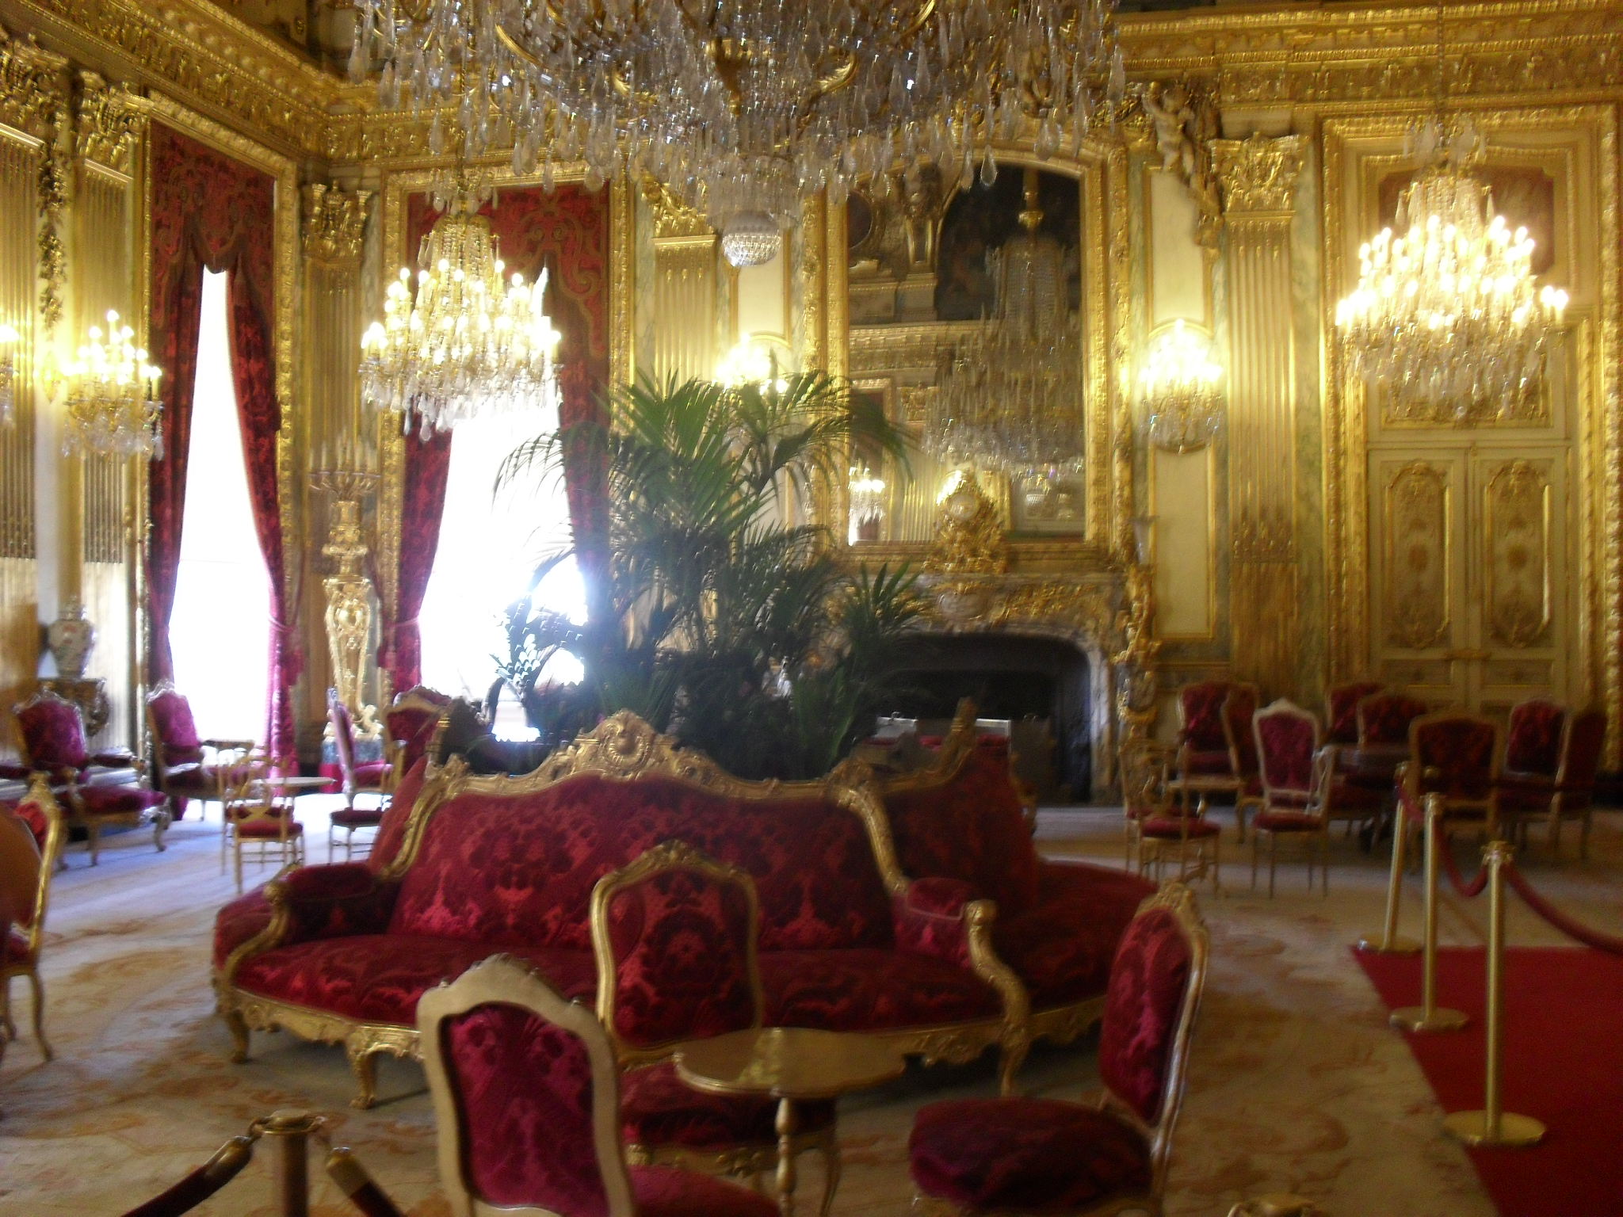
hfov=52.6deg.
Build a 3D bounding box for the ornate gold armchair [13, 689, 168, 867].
[{"bbox_3d":[-5.177,1.212,11.873,0.800,1.170,0.740,-1,-1,22],"label":"ornate gold armchair"}]

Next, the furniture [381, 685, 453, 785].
[{"bbox_3d":[-3.241,1.258,13.693,0.620,1.200,0.650,-1,-1,27],"label":"furniture"}]

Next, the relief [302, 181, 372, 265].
[{"bbox_3d":[-4.709,-3.826,16.315,0.740,0.800,0.300,-1,-1,9],"label":"relief"}]

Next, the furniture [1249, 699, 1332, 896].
[{"bbox_3d":[2.946,1.153,10.124,0.470,1.180,0.480,-1,-1,3],"label":"furniture"}]

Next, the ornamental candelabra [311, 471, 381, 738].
[{"bbox_3d":[-4.739,-0.071,16.713,0.713,2.853,0.652,-1,-1,9],"label":"ornamental candelabra"}]

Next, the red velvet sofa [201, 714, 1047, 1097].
[{"bbox_3d":[-0.757,1.052,5.970,3.000,1.310,1.240,-1,-1,11],"label":"red velvet sofa"}]

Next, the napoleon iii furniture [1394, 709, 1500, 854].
[{"bbox_3d":[4.239,1.183,10.925,0.640,1.070,0.680,-1,-1,18],"label":"napoleon iii furniture"}]

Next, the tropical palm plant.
[{"bbox_3d":[-0.459,-0.072,7.439,1.900,1.920,1.700,-1,-1,12],"label":"tropical palm plant"}]

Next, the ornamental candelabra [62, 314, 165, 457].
[{"bbox_3d":[-5.534,-1.777,12.994,0.774,1.182,0.815,-1,-1,13],"label":"ornamental candelabra"}]

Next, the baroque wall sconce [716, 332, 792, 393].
[{"bbox_3d":[-0.485,-1.836,14.100,0.630,1.000,0.430,0,0,11],"label":"baroque wall sconce"}]

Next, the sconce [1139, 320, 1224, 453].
[{"bbox_3d":[3.355,-2.014,14.898,0.750,1.200,0.500,-1,-1,9],"label":"sconce"}]

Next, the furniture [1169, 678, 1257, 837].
[{"bbox_3d":[3.119,1.187,12.892,0.680,1.130,0.720,-1,-1,12],"label":"furniture"}]

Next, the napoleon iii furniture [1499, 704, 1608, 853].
[{"bbox_3d":[5.136,1.168,11.414,0.680,1.100,0.720,0,-1,-41],"label":"napoleon iii furniture"}]

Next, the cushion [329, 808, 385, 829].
[{"bbox_3d":[-2.899,1.356,10.600,0.420,0.090,0.420,0,-1,-3],"label":"cushion"}]

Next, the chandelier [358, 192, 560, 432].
[{"bbox_3d":[-2.939,-2.509,13.758,1.681,2.140,1.681,-1,-1,12],"label":"chandelier"}]

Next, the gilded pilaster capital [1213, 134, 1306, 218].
[{"bbox_3d":[4.076,-3.950,14.924,0.840,0.760,0.300,-1,-1,9],"label":"gilded pilaster capital"}]

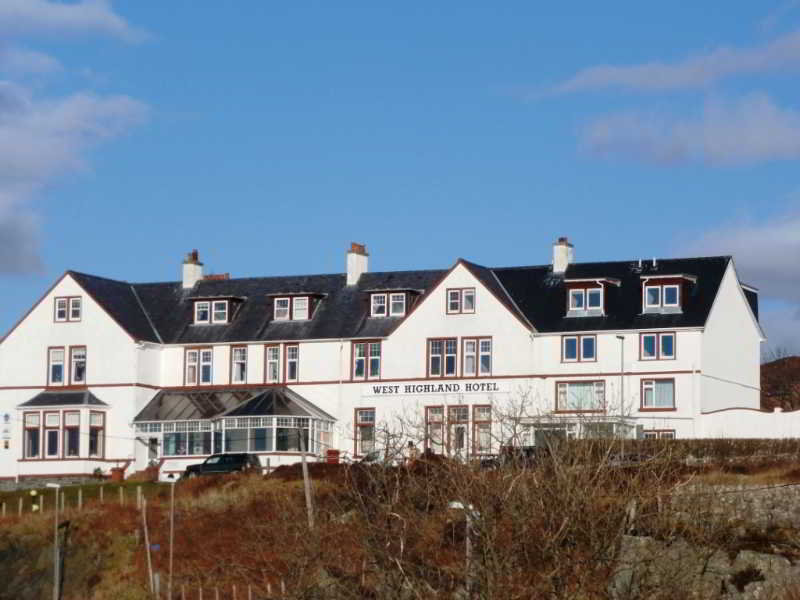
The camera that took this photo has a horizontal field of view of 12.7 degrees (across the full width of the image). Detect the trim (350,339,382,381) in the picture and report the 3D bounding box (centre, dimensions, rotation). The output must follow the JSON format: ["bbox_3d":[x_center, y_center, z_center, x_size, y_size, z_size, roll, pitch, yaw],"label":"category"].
[{"bbox_3d":[-1.946,3.635,213.161,1.953,2.403,0.200,-2,-7,25],"label":"trim"}]

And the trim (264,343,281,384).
[{"bbox_3d":[-7.620,3.864,215.765,1.043,2.449,0.200,-2,-7,25],"label":"trim"}]

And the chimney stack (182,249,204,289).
[{"bbox_3d":[-12.953,-1.914,224.689,0.950,2.465,1.150,-2,-7,25],"label":"chimney stack"}]

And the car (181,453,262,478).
[{"bbox_3d":[-10.227,9.666,206.972,4.350,1.700,1.780,-2,-7,25],"label":"car"}]

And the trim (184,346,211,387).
[{"bbox_3d":[-11.481,3.807,204.875,1.814,2.295,0.180,-2,-6,22],"label":"trim"}]

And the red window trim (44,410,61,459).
[{"bbox_3d":[-19.627,7.647,202.291,1.079,2.697,0.180,-2,-6,22],"label":"red window trim"}]

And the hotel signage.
[{"bbox_3d":[2.053,5.255,210.948,8.482,0.632,0.100,-2,-7,25],"label":"hotel signage"}]

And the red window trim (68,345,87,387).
[{"bbox_3d":[-18.348,3.769,204.335,1.138,2.347,0.180,-2,-6,22],"label":"red window trim"}]

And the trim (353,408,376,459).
[{"bbox_3d":[-1.939,7.451,200.591,1.335,2.859,0.180,-2,-6,22],"label":"trim"}]

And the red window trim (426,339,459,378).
[{"bbox_3d":[2.370,3.258,199.254,1.883,2.232,0.180,-2,-6,22],"label":"red window trim"}]

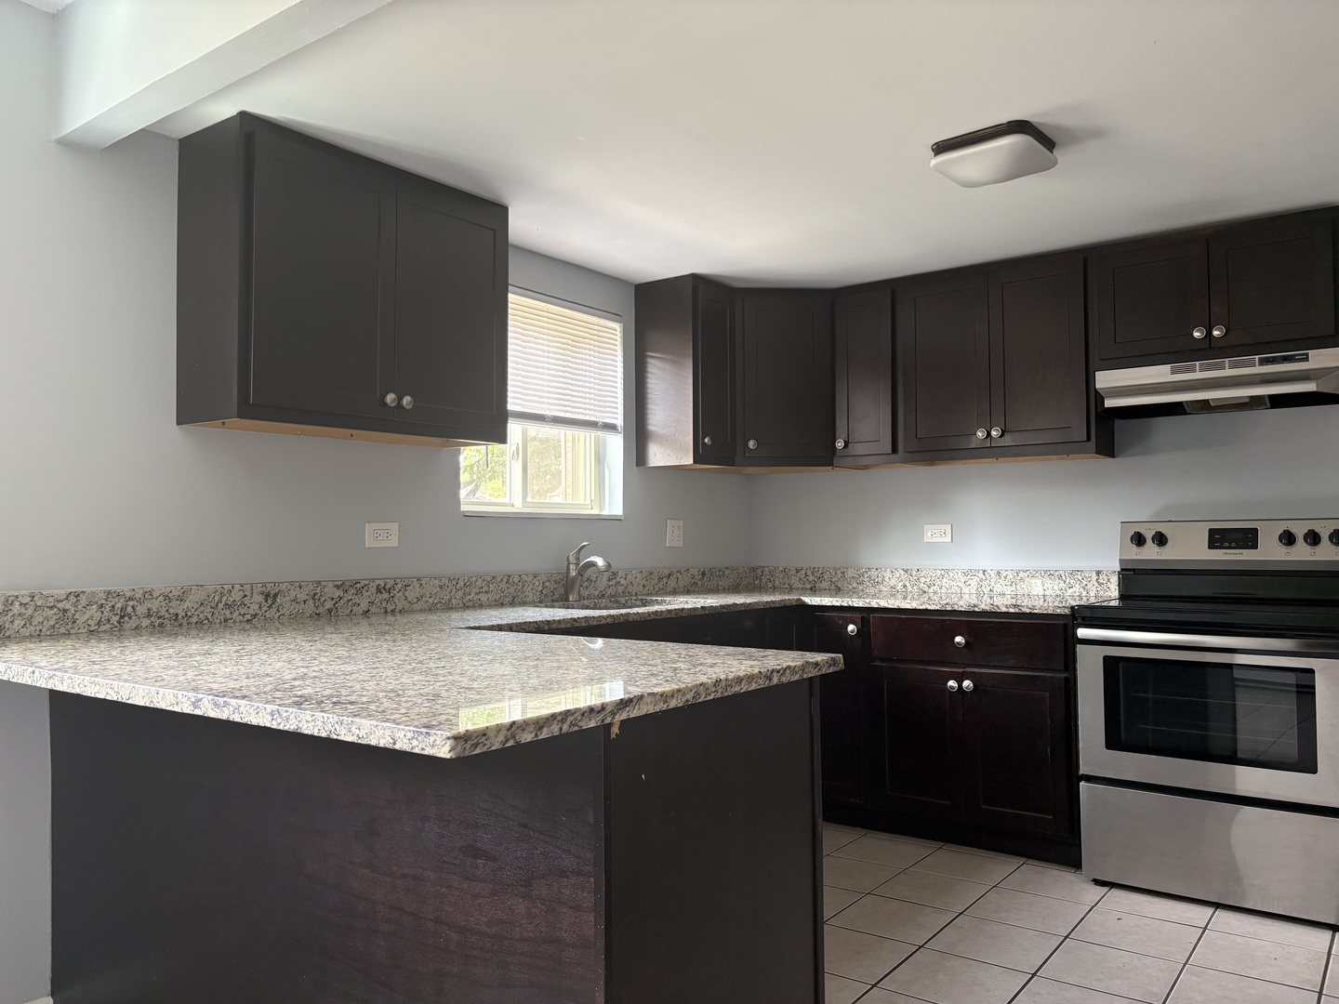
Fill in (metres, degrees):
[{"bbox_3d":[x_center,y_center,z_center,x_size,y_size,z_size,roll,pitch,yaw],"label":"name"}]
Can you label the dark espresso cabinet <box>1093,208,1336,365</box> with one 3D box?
[{"bbox_3d":[1.949,-0.715,3.589,0.762,0.462,0.320,-2,-3,37],"label":"dark espresso cabinet"}]

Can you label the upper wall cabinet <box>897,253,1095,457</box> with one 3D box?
[{"bbox_3d":[1.339,-0.544,4.044,0.767,0.766,0.320,-2,-3,37],"label":"upper wall cabinet"}]

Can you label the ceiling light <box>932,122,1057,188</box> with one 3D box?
[{"bbox_3d":[0.888,-0.937,2.756,0.285,0.073,0.282,-2,-3,37],"label":"ceiling light"}]

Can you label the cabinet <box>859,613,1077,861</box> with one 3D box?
[{"bbox_3d":[1.250,0.843,3.868,0.767,0.882,0.630,-2,-3,37],"label":"cabinet"}]

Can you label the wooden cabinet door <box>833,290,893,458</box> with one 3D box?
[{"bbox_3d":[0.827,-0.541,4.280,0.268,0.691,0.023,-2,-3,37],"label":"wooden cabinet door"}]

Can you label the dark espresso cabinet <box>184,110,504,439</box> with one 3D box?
[{"bbox_3d":[-0.905,-0.577,2.949,0.320,0.766,0.913,-2,-3,37],"label":"dark espresso cabinet"}]

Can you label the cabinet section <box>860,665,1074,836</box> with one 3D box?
[{"bbox_3d":[1.250,0.894,3.914,0.749,0.549,0.602,-2,-3,37],"label":"cabinet section"}]

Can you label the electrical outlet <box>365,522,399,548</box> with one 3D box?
[{"bbox_3d":[-0.904,0.105,3.180,0.009,0.077,0.124,-2,-3,37],"label":"electrical outlet"}]

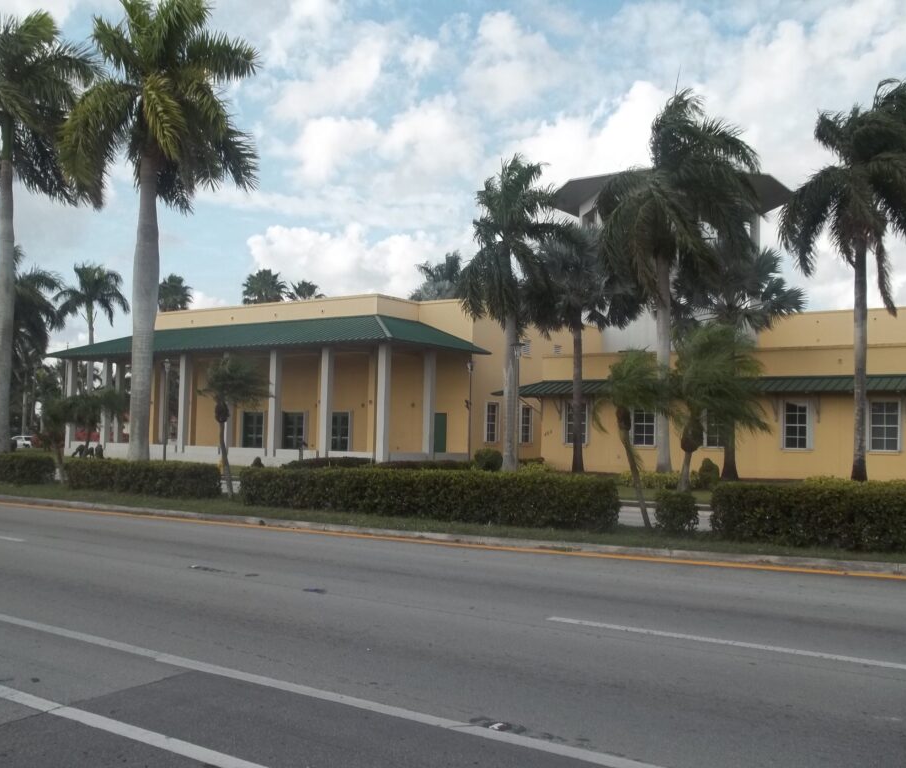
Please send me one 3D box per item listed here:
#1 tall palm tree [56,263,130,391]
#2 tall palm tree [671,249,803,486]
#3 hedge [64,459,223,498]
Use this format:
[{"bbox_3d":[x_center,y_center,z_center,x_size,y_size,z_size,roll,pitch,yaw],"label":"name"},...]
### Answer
[{"bbox_3d":[-25.720,-2.054,69.397,5.300,13.274,5.300,1,-3,0],"label":"tall palm tree"},{"bbox_3d":[9.697,-0.764,33.379,4.400,8.086,4.400,1,-3,0],"label":"tall palm tree"},{"bbox_3d":[-7.613,2.170,23.537,4.900,0.820,1.100,-1,-4,36],"label":"hedge"}]

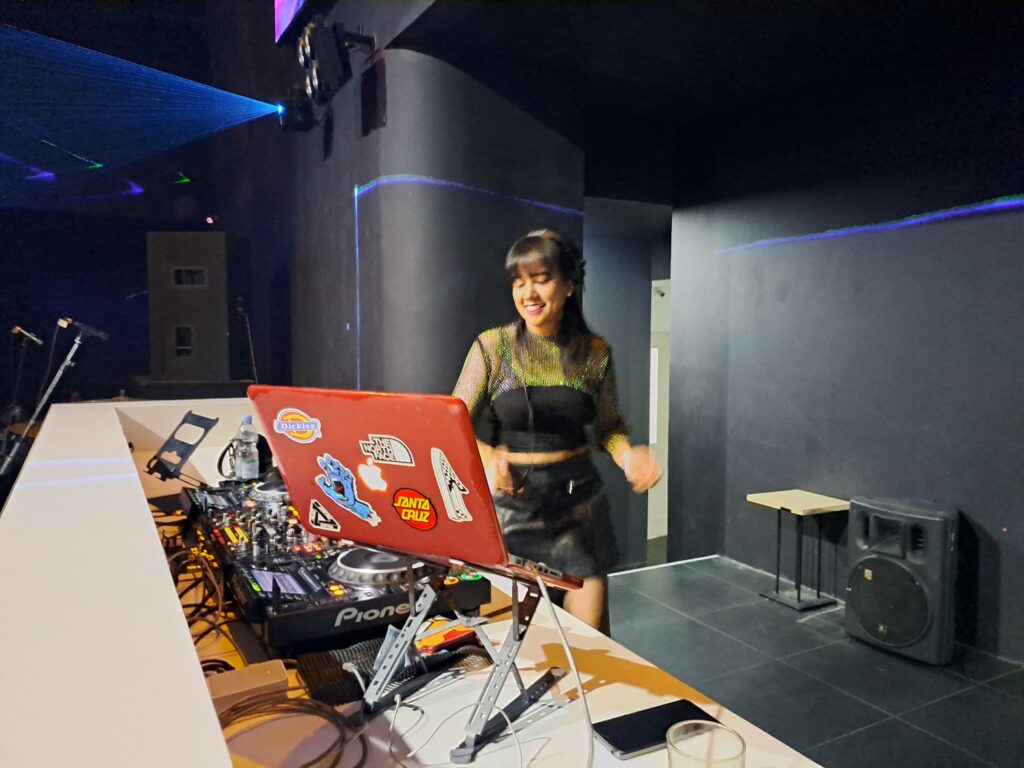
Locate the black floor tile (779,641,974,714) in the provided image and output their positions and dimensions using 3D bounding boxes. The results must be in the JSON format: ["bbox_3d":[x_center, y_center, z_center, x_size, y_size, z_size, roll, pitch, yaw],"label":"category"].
[{"bbox_3d":[1.640,1.306,3.342,0.590,0.012,0.590,-2,4,-28],"label":"black floor tile"}]

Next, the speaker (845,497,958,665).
[{"bbox_3d":[1.972,0.937,3.652,0.342,0.684,0.466,-2,4,-34],"label":"speaker"}]

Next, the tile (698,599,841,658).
[{"bbox_3d":[1.362,1.274,3.863,0.590,0.012,0.590,-2,4,-28],"label":"tile"}]

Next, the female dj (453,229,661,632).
[{"bbox_3d":[0.104,0.456,1.857,0.520,1.640,0.420,1,4,23],"label":"female dj"}]

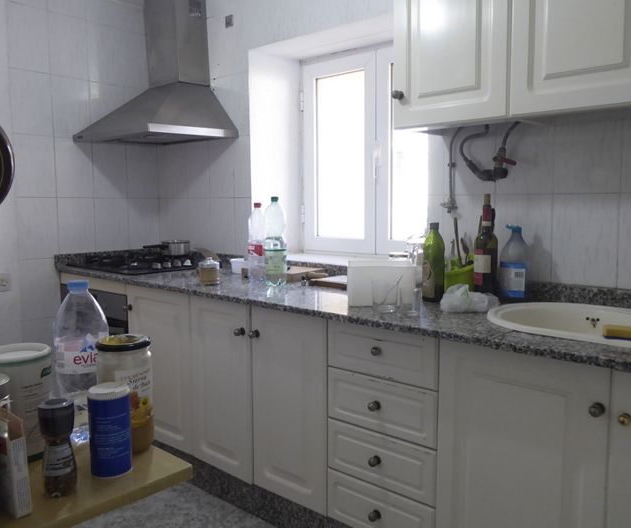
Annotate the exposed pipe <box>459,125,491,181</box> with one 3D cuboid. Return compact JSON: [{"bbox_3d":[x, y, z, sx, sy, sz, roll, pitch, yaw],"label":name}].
[{"bbox_3d":[0.564,-0.392,2.075,0.120,0.195,0.075,5,8,42],"label":"exposed pipe"}]

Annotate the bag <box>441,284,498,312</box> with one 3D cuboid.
[{"bbox_3d":[0.468,0.097,1.762,0.165,0.070,0.115,-2,6,-10],"label":"bag"}]

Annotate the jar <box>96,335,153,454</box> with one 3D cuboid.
[{"bbox_3d":[-0.337,0.229,1.050,0.092,0.190,0.092,-1,6,0],"label":"jar"}]

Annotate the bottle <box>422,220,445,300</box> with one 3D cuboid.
[{"bbox_3d":[0.414,-0.005,2.058,0.078,0.272,0.078,0,6,0],"label":"bottle"}]

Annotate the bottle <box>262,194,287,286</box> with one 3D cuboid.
[{"bbox_3d":[-0.166,-0.091,2.447,0.098,0.360,0.098,0,6,0],"label":"bottle"}]

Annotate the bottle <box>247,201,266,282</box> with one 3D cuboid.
[{"bbox_3d":[-0.260,-0.100,2.650,0.088,0.338,0.088,0,6,0],"label":"bottle"}]

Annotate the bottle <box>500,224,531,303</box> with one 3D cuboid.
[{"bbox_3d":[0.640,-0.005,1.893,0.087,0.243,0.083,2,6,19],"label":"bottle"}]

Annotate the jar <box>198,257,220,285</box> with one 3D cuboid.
[{"bbox_3d":[-0.413,0.029,2.313,0.076,0.107,0.076,-1,6,0],"label":"jar"}]

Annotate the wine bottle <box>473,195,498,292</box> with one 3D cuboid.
[{"bbox_3d":[0.573,-0.060,1.974,0.074,0.336,0.074,-6,8,-43],"label":"wine bottle"}]

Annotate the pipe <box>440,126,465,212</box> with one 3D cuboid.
[{"bbox_3d":[0.485,-0.333,2.117,0.075,0.310,0.050,5,8,42],"label":"pipe"}]

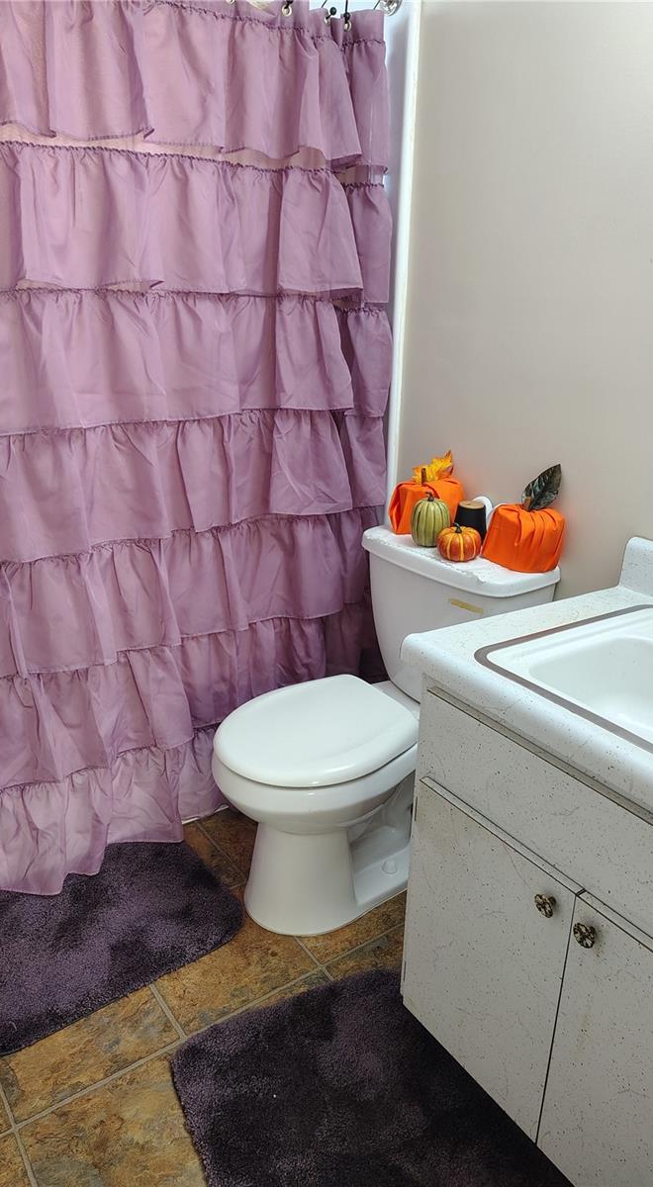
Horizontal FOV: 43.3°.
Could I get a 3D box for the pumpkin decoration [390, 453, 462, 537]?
[{"bbox_3d":[0.253,-0.237,1.970,0.149,0.184,0.167,-14,25,-36],"label":"pumpkin decoration"}]

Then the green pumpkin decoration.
[{"bbox_3d":[0.238,-0.171,1.867,0.091,0.127,0.091,1,20,0],"label":"green pumpkin decoration"}]

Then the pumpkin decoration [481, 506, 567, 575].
[{"bbox_3d":[0.425,-0.125,1.760,0.149,0.124,0.169,-14,25,-36],"label":"pumpkin decoration"}]

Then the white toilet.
[{"bbox_3d":[0.081,0.307,1.824,0.695,0.749,0.468,-14,25,-36],"label":"white toilet"}]

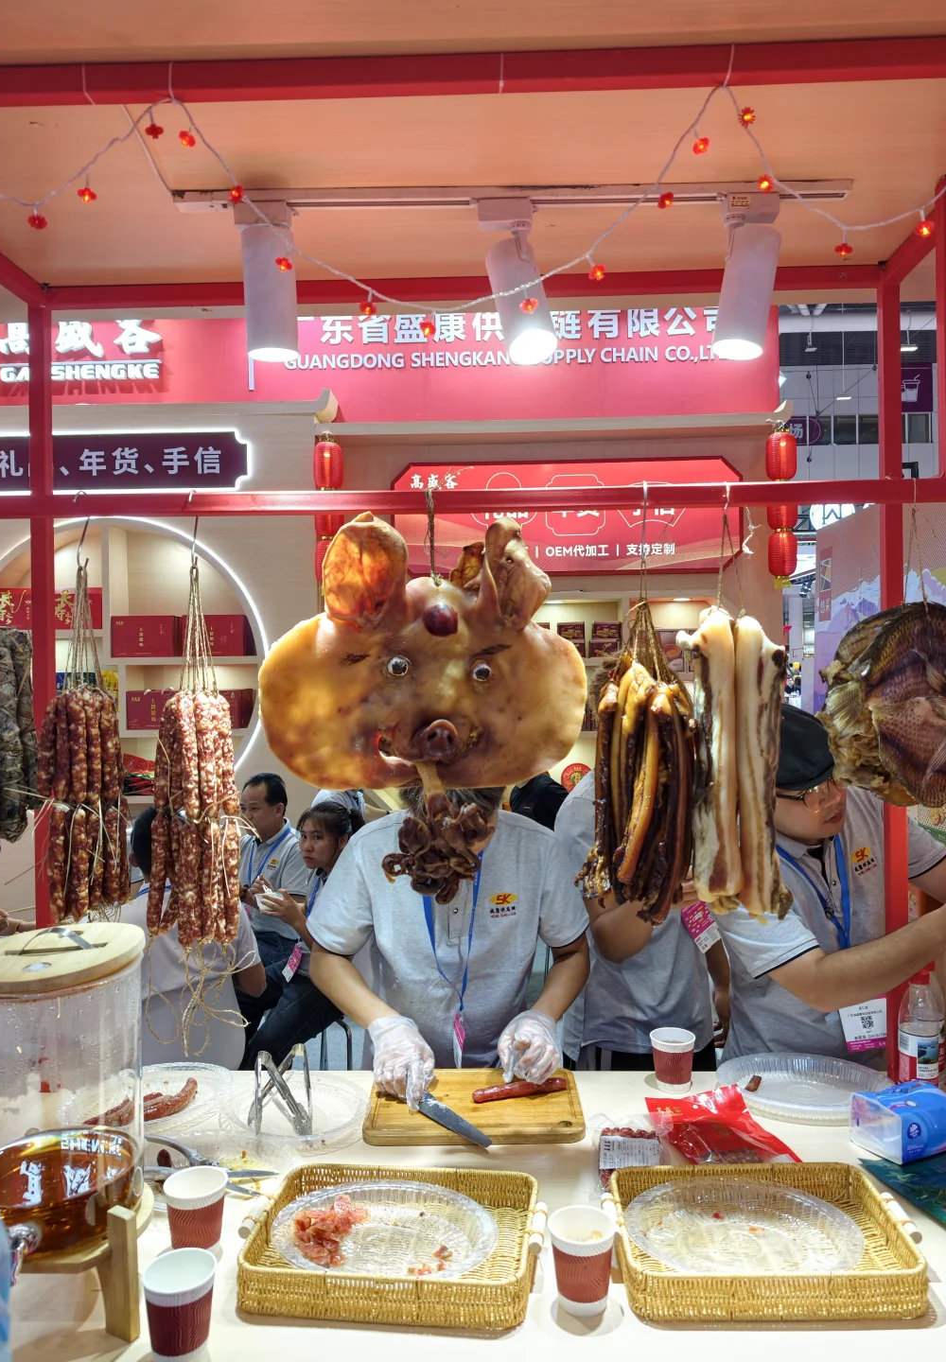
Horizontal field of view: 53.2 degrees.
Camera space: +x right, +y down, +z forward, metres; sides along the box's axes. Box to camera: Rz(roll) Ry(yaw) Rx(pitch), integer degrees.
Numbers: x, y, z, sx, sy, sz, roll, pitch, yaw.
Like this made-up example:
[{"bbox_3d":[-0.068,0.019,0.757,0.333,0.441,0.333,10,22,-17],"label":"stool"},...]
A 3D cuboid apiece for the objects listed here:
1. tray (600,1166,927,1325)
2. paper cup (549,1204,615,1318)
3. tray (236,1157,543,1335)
[{"bbox_3d":[0.352,0.701,1.197,0.348,0.057,0.245,-1,0,2],"label":"tray"},{"bbox_3d":[0.129,0.692,1.123,0.080,0.092,0.080,-1,0,0],"label":"paper cup"},{"bbox_3d":[-0.096,0.712,1.210,0.370,0.058,0.242,-1,0,8],"label":"tray"}]

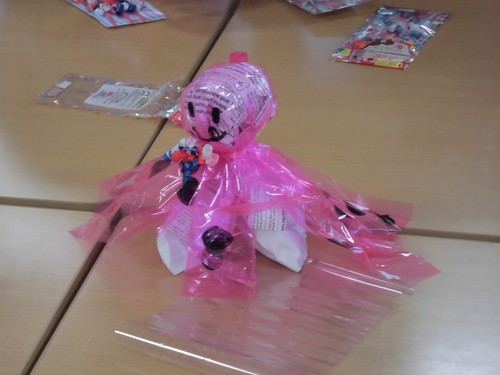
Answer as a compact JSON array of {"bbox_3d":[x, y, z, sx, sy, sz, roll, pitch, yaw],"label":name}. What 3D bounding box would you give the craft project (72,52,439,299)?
[{"bbox_3d":[0.006,-0.031,1.576,0.385,0.208,0.243,7,27,15],"label":"craft project"}]

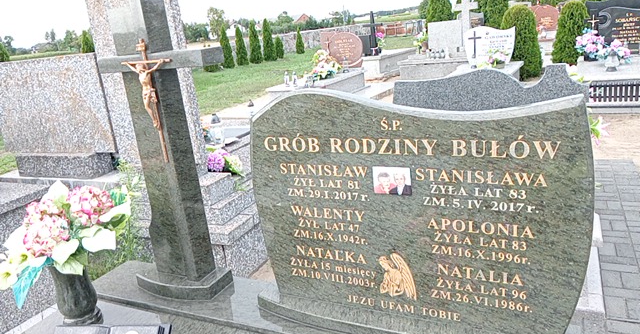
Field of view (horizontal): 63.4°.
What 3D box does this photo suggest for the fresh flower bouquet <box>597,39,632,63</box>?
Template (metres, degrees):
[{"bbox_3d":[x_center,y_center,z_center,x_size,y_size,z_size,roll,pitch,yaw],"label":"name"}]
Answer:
[{"bbox_3d":[4.787,-1.871,8.400,0.530,0.350,0.380,1,17,25],"label":"fresh flower bouquet"}]

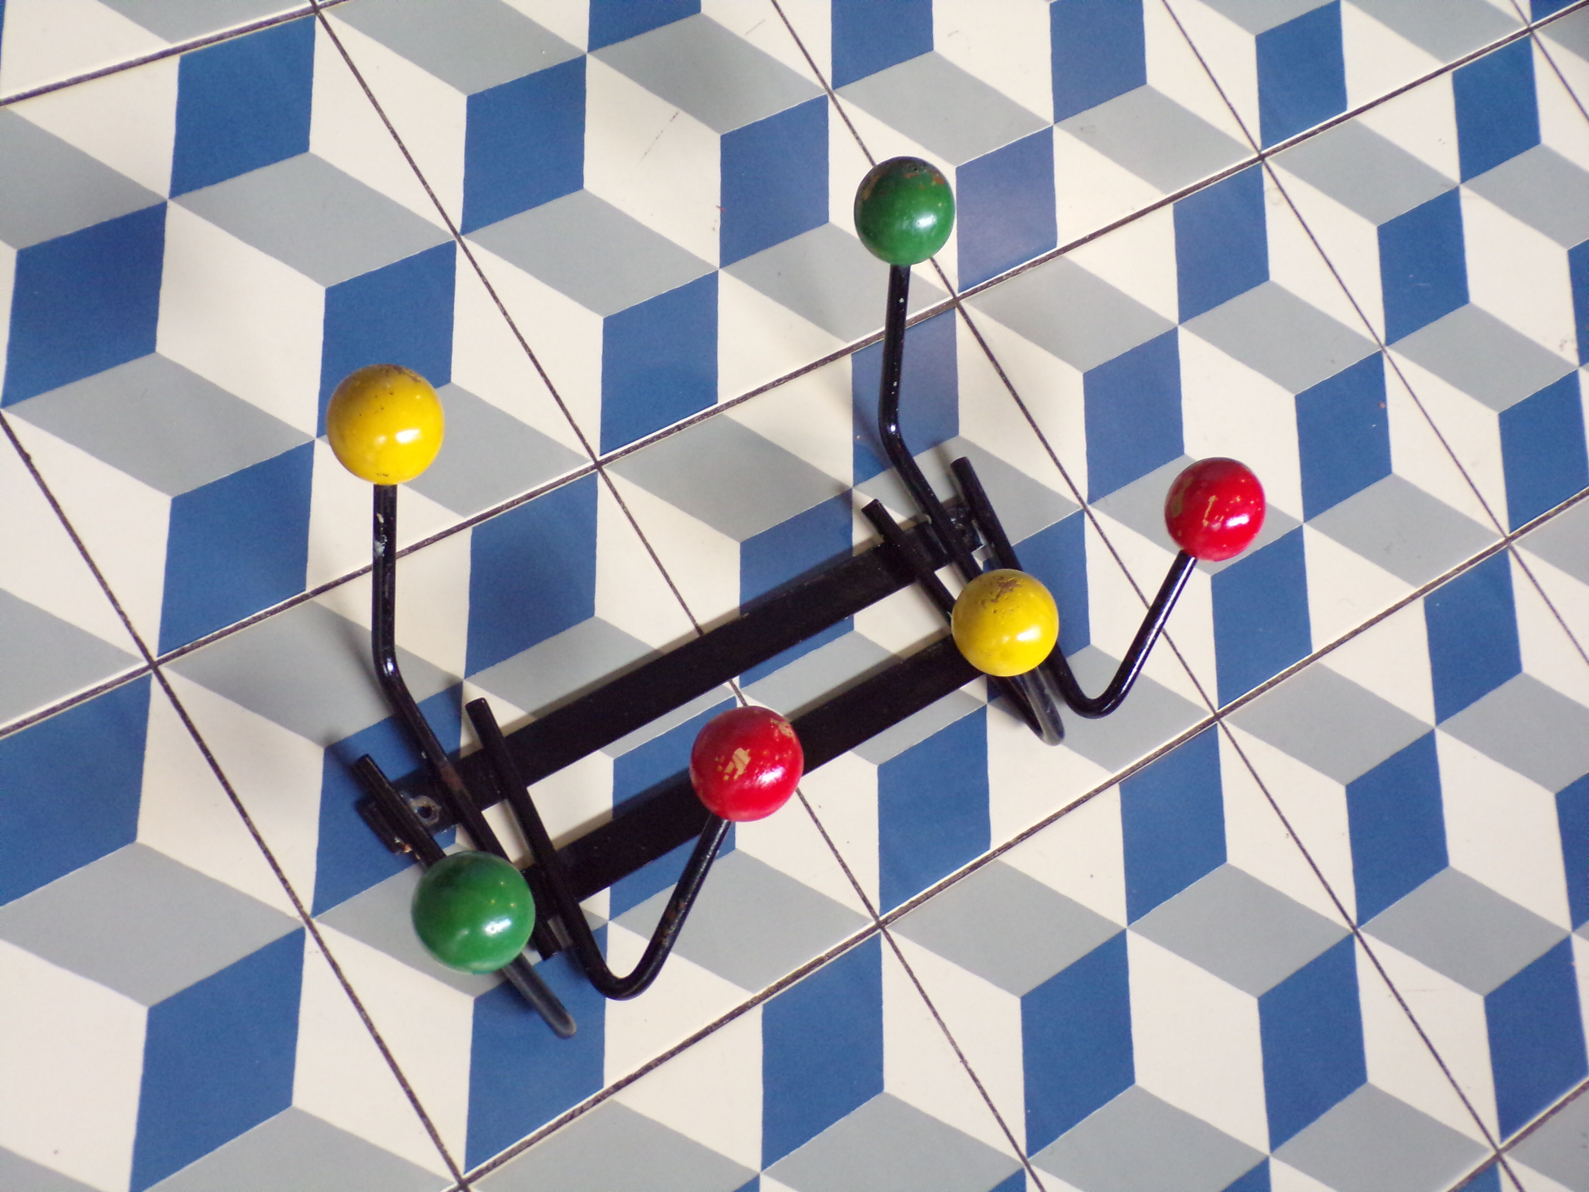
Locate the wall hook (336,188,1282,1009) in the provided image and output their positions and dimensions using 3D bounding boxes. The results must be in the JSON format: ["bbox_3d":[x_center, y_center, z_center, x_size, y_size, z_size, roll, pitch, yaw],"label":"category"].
[{"bbox_3d":[-0.015,-0.012,1.080,0.400,0.100,0.225,-27,83,-36],"label":"wall hook"}]

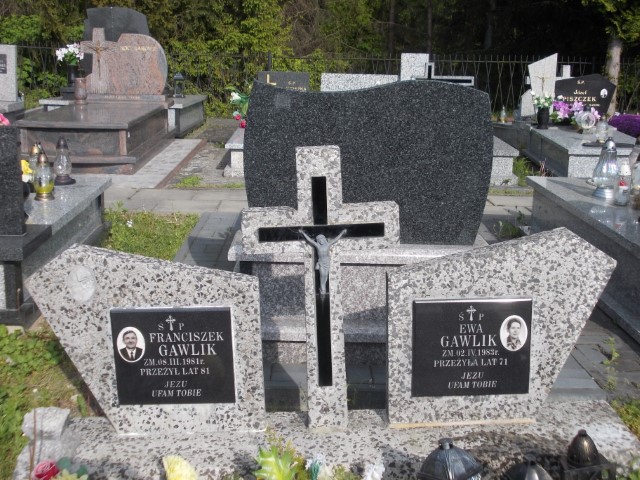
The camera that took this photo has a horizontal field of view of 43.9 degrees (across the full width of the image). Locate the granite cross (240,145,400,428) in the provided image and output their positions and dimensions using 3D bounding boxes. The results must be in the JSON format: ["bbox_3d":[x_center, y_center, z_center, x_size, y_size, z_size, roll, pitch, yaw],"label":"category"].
[{"bbox_3d":[0.008,0.147,2.325,0.446,0.842,0.080,-2,13,0],"label":"granite cross"}]

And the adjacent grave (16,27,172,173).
[{"bbox_3d":[-2.264,-1.531,8.305,1.180,1.310,2.200,1,16,0],"label":"adjacent grave"}]

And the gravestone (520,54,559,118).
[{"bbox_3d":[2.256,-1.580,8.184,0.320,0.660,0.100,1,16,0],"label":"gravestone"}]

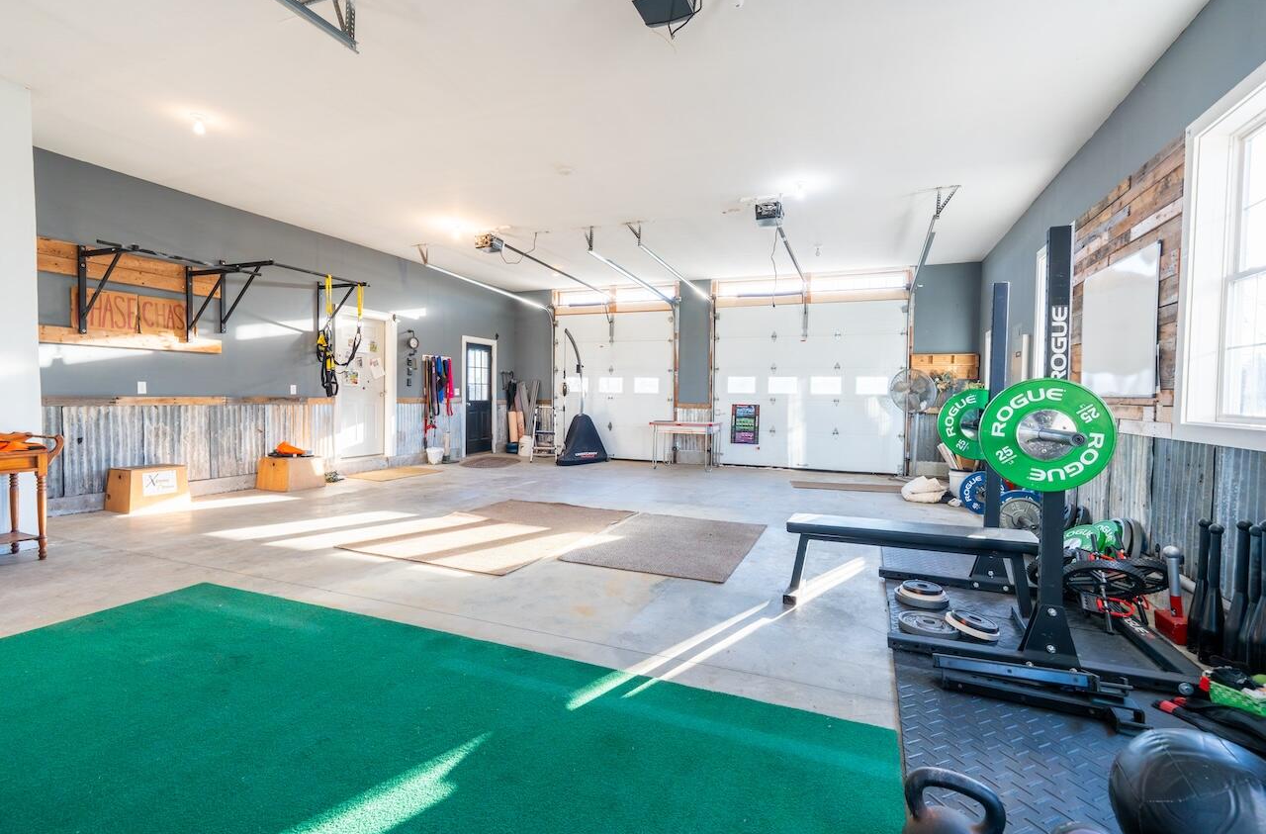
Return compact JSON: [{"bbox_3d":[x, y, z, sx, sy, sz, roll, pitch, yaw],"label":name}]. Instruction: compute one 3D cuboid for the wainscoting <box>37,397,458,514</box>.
[{"bbox_3d":[-4.114,0.282,7.518,0.080,1.075,5.560,1,2,22],"label":"wainscoting"}]

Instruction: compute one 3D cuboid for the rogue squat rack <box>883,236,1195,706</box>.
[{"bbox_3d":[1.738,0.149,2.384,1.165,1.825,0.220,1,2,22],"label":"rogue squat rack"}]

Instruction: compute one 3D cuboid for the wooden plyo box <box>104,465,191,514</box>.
[{"bbox_3d":[-4.702,0.683,5.488,0.384,0.391,0.540,2,2,22],"label":"wooden plyo box"}]

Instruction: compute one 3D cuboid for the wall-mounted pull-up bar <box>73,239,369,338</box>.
[{"bbox_3d":[-4.239,-1.258,6.080,0.876,0.926,2.788,2,2,22],"label":"wall-mounted pull-up bar"}]

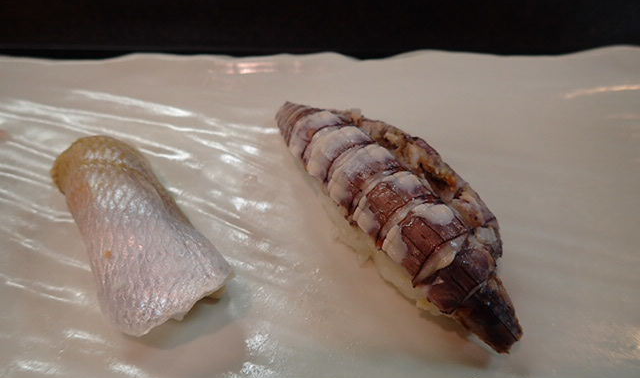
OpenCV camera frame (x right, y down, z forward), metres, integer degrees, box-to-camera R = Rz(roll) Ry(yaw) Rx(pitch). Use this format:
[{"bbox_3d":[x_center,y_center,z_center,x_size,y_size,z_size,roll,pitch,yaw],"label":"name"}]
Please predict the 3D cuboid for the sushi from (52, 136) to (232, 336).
[{"bbox_3d":[-0.054,0.010,0.130,0.029,0.024,0.074,-28,51,-25],"label":"sushi"}]

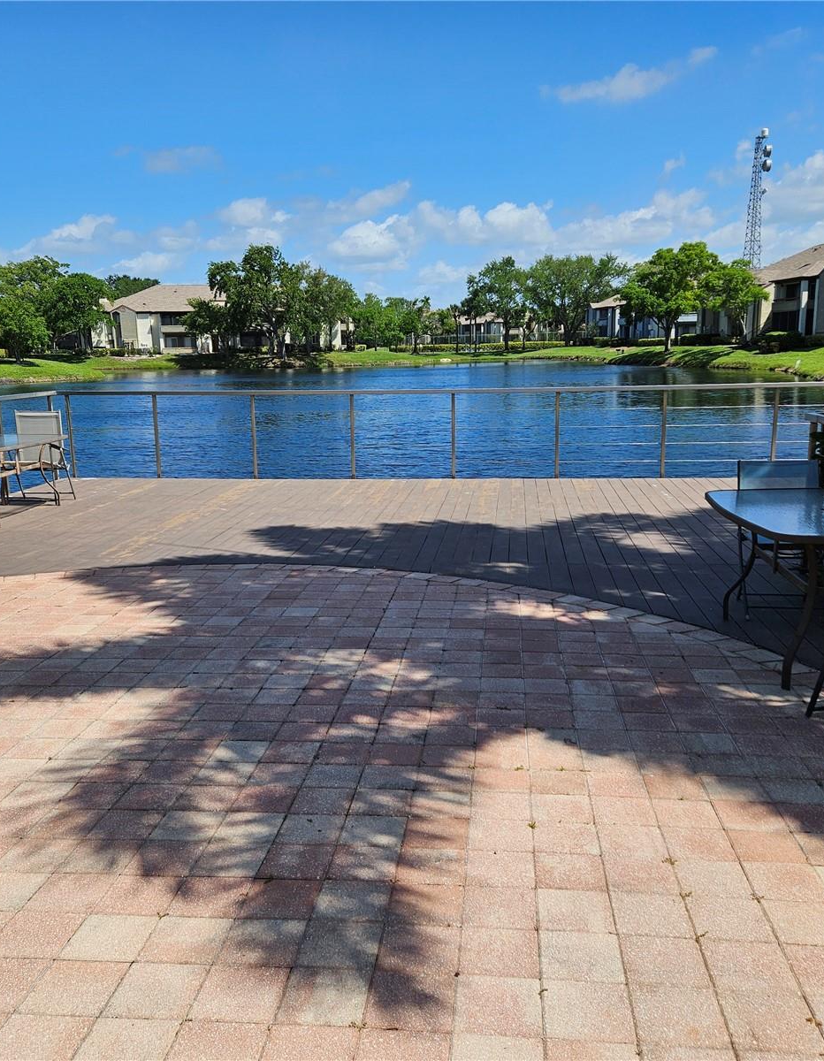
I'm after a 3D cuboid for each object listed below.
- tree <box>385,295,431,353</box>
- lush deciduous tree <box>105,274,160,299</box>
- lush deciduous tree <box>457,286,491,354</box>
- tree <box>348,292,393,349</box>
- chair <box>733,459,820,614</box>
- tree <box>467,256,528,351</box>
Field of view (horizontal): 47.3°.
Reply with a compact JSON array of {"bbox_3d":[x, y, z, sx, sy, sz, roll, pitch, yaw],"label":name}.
[{"bbox_3d":[-0.381,-23.683,108.000,5.206,6.452,5.000,-1,12,0],"label":"tree"},{"bbox_3d":[-47.690,-36.967,160.000,10.535,12.837,10.000,-1,12,0],"label":"lush deciduous tree"},{"bbox_3d":[7.111,-24.127,108.000,3.937,7.562,3.800,-1,12,0],"label":"lush deciduous tree"},{"bbox_3d":[-5.236,-26.968,122.000,6.025,7.425,5.500,-1,12,0],"label":"tree"},{"bbox_3d":[2.153,0.020,5.421,0.530,0.850,0.600,1,12,12],"label":"chair"},{"bbox_3d":[10.547,-27.719,115.000,7.437,11.182,6.800,-1,12,0],"label":"tree"}]

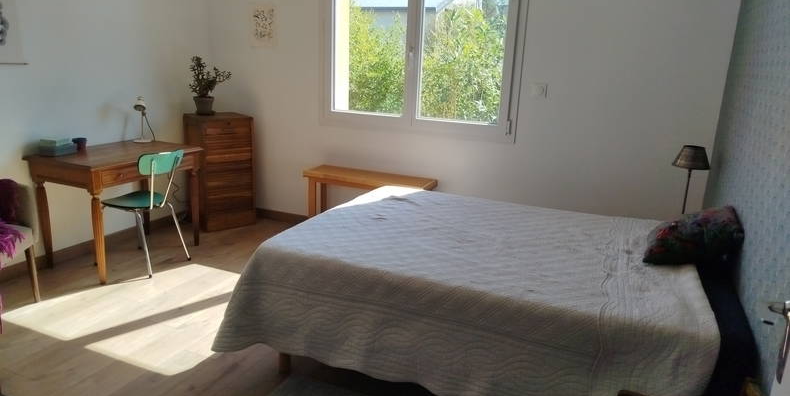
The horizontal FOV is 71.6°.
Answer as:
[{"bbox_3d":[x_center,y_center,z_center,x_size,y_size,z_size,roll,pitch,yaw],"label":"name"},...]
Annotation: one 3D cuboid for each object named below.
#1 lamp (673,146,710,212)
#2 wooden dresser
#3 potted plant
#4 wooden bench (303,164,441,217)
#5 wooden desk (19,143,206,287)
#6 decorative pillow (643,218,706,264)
[{"bbox_3d":[1.856,-0.056,3.487,0.205,0.560,0.205,10,16,28],"label":"lamp"},{"bbox_3d":[-1.532,-0.240,4.832,0.452,0.951,0.410,-9,18,-39],"label":"wooden dresser"},{"bbox_3d":[-1.626,-0.977,4.756,0.350,0.510,0.300,-2,15,-18],"label":"potted plant"},{"bbox_3d":[-0.224,0.107,4.439,1.030,0.580,0.350,8,15,21],"label":"wooden bench"},{"bbox_3d":[-1.946,0.059,3.953,0.630,0.760,0.950,8,15,21],"label":"wooden desk"},{"bbox_3d":[1.392,0.209,2.712,0.300,0.130,0.360,-24,2,25],"label":"decorative pillow"}]

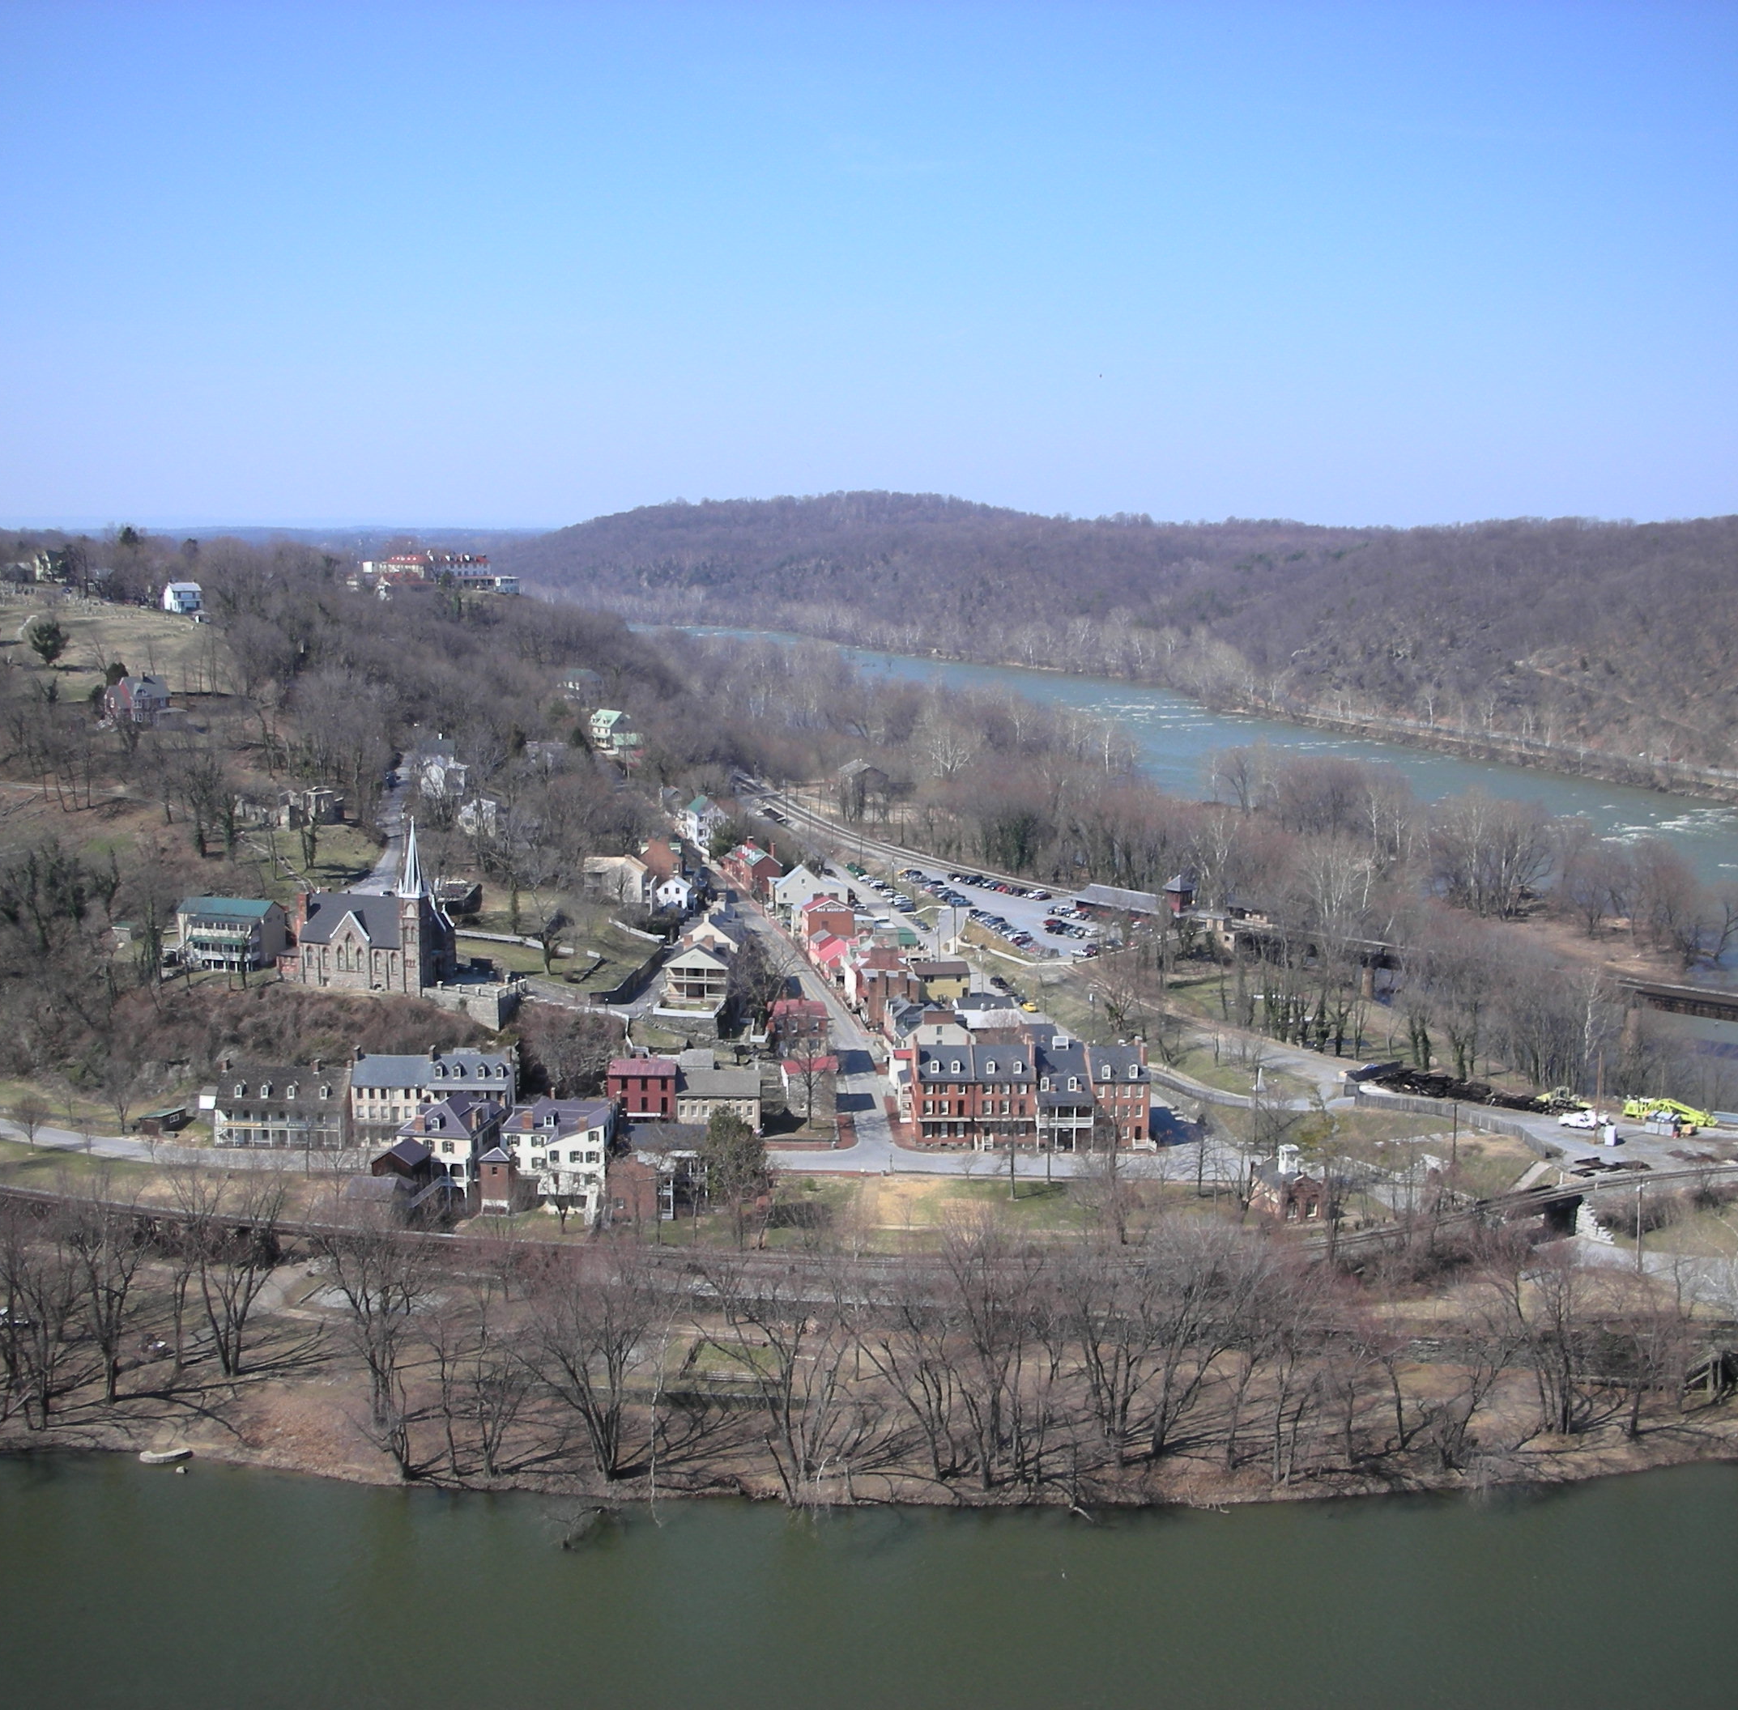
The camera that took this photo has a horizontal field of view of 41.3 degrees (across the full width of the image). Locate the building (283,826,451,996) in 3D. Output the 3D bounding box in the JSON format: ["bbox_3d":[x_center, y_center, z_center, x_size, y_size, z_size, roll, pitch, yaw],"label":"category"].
[{"bbox_3d":[-91.110,8.160,418.610,27.540,31.500,15.000,2,8,14],"label":"building"}]

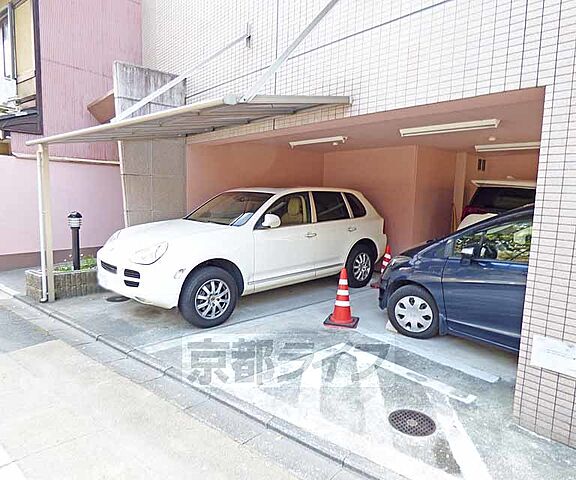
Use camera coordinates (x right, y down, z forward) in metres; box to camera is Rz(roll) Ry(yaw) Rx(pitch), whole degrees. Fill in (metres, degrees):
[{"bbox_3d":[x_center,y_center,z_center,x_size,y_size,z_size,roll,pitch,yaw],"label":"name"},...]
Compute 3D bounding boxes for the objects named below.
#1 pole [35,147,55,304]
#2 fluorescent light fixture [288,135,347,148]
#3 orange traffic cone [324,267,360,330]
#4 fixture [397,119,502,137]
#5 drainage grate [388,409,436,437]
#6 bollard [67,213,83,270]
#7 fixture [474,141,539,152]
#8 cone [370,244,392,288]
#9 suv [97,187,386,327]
[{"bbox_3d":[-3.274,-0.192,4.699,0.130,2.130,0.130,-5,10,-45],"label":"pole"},{"bbox_3d":[0.463,-1.723,6.001,0.130,0.100,1.240,-5,10,-45],"label":"fluorescent light fixture"},{"bbox_3d":[0.702,0.686,4.361,0.375,0.700,0.375,4,7,18],"label":"orange traffic cone"},{"bbox_3d":[2.110,-1.506,4.647,0.200,0.090,1.240,-5,10,-45],"label":"fixture"},{"bbox_3d":[0.875,1.293,2.438,0.315,0.020,0.315,2,7,0],"label":"drainage grate"},{"bbox_3d":[-3.248,0.020,5.301,0.210,0.900,0.210,-5,10,-45],"label":"bollard"},{"bbox_3d":[3.883,-1.592,5.900,0.200,0.090,1.240,-5,10,-45],"label":"fixture"},{"bbox_3d":[1.751,0.441,6.082,0.380,0.700,0.380,-5,10,-45],"label":"cone"},{"bbox_3d":[-0.382,-0.009,5.601,4.780,1.690,1.930,-6,11,-41],"label":"suv"}]

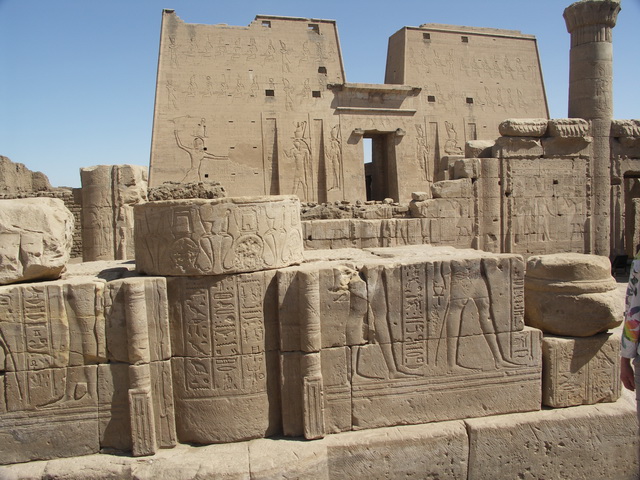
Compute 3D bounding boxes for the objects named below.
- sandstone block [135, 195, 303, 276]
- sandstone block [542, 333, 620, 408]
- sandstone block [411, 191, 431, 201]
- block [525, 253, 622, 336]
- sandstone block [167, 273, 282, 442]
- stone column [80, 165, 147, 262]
[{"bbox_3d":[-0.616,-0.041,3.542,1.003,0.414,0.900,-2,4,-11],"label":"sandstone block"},{"bbox_3d":[1.663,0.831,3.941,0.501,0.445,0.491,-2,4,-11],"label":"sandstone block"},{"bbox_3d":[2.299,-0.998,13.146,0.327,0.205,0.286,-4,4,-33],"label":"sandstone block"},{"bbox_3d":[1.748,0.368,3.984,0.634,0.481,0.614,-2,4,-11],"label":"block"},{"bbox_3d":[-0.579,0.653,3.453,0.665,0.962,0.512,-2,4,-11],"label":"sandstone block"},{"bbox_3d":[-4.676,-0.523,13.008,1.350,2.329,0.972,-2,4,-11],"label":"stone column"}]

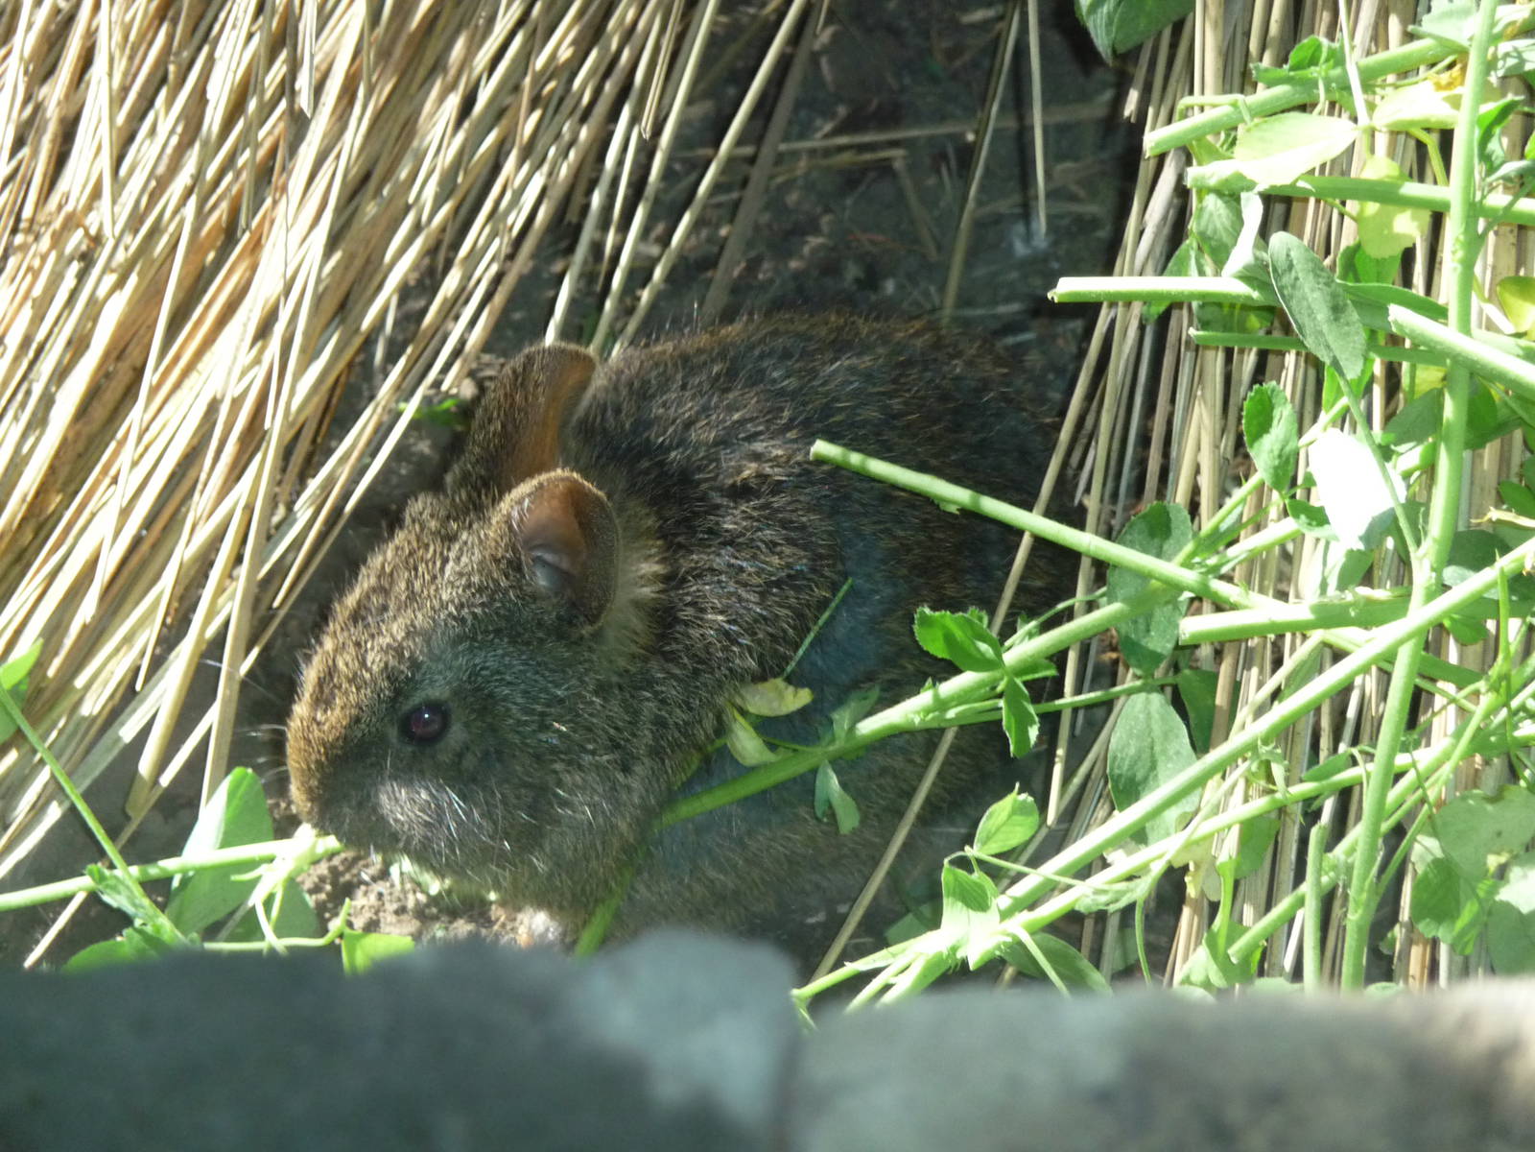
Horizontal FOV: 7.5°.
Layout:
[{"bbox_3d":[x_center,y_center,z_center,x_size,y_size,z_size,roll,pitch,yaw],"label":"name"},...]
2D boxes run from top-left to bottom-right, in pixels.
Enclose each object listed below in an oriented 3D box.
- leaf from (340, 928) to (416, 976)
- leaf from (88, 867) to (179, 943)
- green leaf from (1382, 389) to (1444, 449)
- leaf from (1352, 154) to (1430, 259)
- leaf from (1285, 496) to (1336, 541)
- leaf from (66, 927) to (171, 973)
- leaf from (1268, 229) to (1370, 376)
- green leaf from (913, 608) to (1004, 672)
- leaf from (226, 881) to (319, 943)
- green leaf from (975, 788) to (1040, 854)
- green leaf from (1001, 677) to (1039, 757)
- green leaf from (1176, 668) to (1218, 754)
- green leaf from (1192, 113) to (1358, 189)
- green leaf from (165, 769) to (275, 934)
[{"bbox_3d":[-0.089,0.087,2.680,0.017,0.008,0.013,0,73,0],"label":"leaf"},{"bbox_3d":[-0.145,0.075,2.680,0.027,0.007,0.008,37,76,11],"label":"leaf"},{"bbox_3d":[0.150,-0.036,2.720,0.012,0.007,0.017,37,76,11],"label":"green leaf"},{"bbox_3d":[0.146,-0.086,2.740,0.017,0.007,0.025,6,73,2],"label":"leaf"},{"bbox_3d":[0.125,-0.013,2.700,0.015,0.006,0.008,39,76,11],"label":"leaf"},{"bbox_3d":[-0.130,0.076,2.330,0.024,0.010,0.012,-21,70,-8],"label":"leaf"},{"bbox_3d":[0.111,-0.054,2.360,0.013,0.010,0.034,-29,76,2],"label":"leaf"},{"bbox_3d":[0.039,0.013,2.360,0.021,0.010,0.012,31,72,18],"label":"green leaf"},{"bbox_3d":[-0.099,0.071,2.340,0.019,0.010,0.021,6,73,2],"label":"leaf"},{"bbox_3d":[0.047,0.049,2.330,0.011,0.008,0.016,39,75,12],"label":"green leaf"},{"bbox_3d":[0.058,0.032,2.680,0.008,0.006,0.019,-9,73,-3],"label":"green leaf"},{"bbox_3d":[0.100,0.031,2.710,0.010,0.006,0.022,-14,73,-4],"label":"green leaf"},{"bbox_3d":[0.104,-0.086,2.380,0.033,0.011,0.013,-18,67,-8],"label":"green leaf"},{"bbox_3d":[-0.110,0.055,2.340,0.015,0.011,0.035,21,75,0],"label":"green leaf"}]

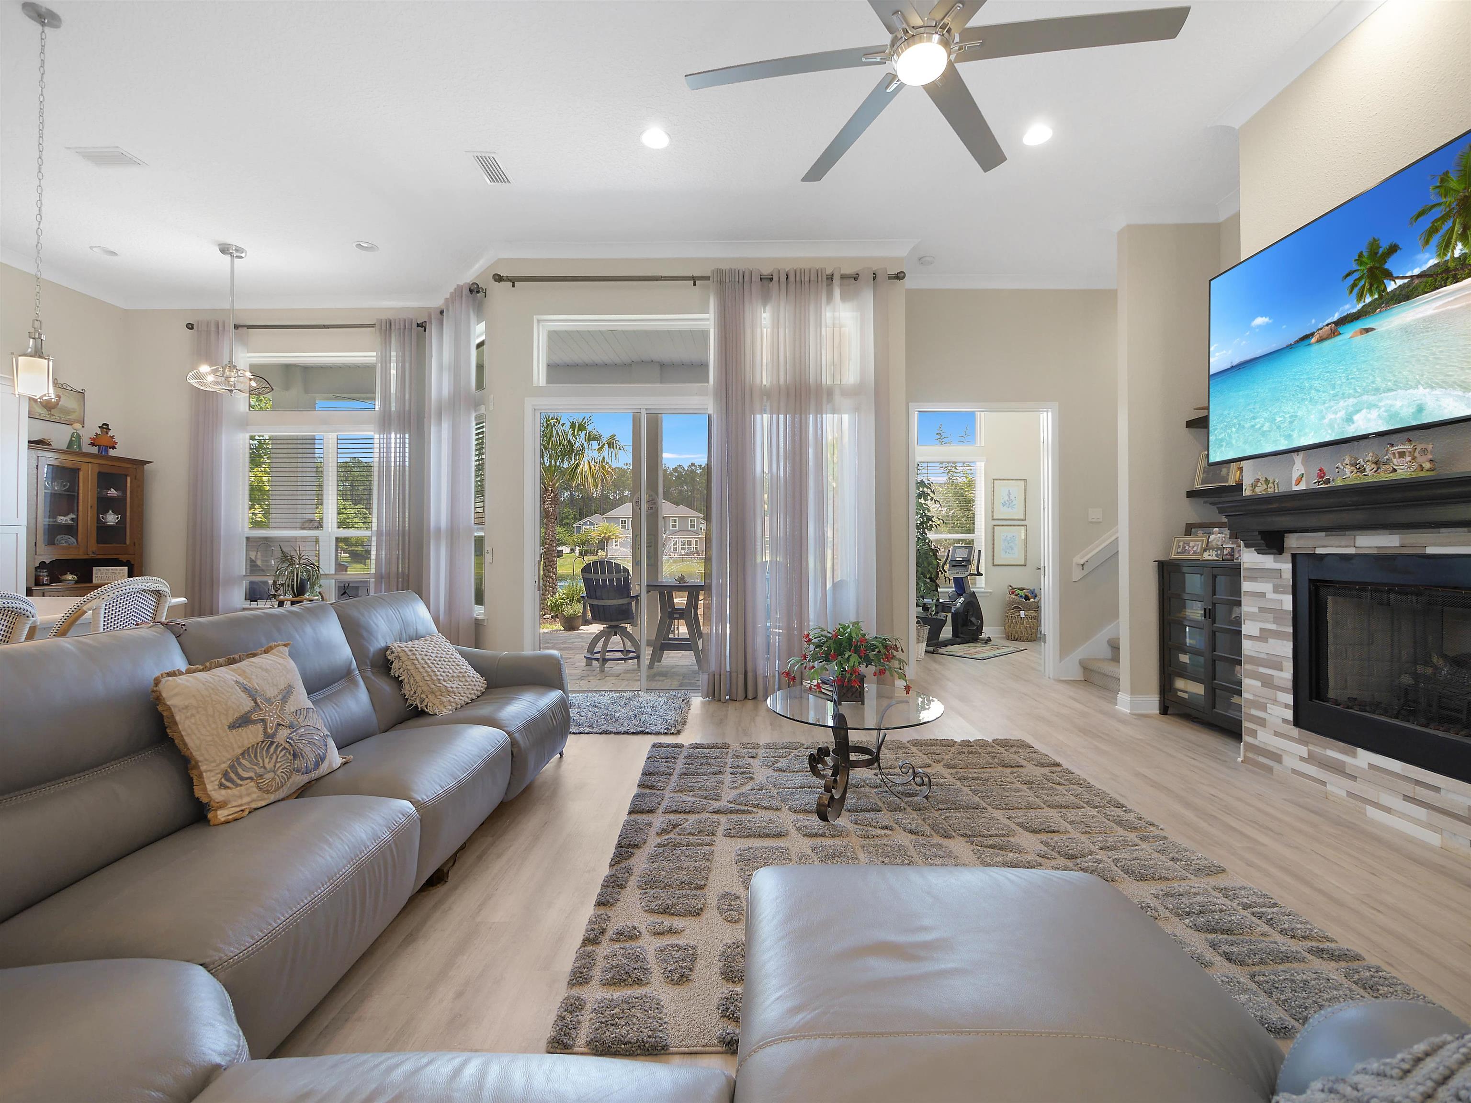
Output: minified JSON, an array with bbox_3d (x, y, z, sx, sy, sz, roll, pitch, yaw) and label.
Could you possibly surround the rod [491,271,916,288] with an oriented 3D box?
[{"bbox_3d":[-0.309,-2.197,4.816,3.351,0.100,0.130,0,0,1],"label":"rod"}]

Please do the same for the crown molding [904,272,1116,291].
[{"bbox_3d":[2.500,-2.454,5.458,1.994,0.110,0.110,0,0,1],"label":"crown molding"}]

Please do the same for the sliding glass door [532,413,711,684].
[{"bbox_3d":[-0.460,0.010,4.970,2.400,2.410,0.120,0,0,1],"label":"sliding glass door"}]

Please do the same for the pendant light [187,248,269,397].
[{"bbox_3d":[-4.220,-1.915,4.980,0.560,1.230,0.560,0,0,1],"label":"pendant light"}]

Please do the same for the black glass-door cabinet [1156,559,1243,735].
[{"bbox_3d":[3.380,0.637,3.970,0.400,1.146,0.910,0,0,1],"label":"black glass-door cabinet"}]

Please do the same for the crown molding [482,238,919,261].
[{"bbox_3d":[-0.265,-2.480,4.880,3.500,0.110,0.110,0,0,1],"label":"crown molding"}]

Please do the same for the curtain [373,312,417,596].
[{"bbox_3d":[-3.320,-0.550,5.820,0.470,3.480,0.130,0,0,1],"label":"curtain"}]

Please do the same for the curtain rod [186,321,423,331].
[{"bbox_3d":[-4.179,-2.186,5.809,2.365,0.090,0.130,0,0,1],"label":"curtain rod"}]

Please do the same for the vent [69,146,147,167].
[{"bbox_3d":[-3.981,-2.502,3.776,0.345,0.020,0.195,0,0,1],"label":"vent"}]

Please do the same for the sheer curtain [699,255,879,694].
[{"bbox_3d":[0.473,-0.557,4.769,1.455,3.446,0.170,0,0,1],"label":"sheer curtain"}]

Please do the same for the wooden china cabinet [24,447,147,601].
[{"bbox_3d":[-5.841,0.168,5.222,0.480,2.036,1.049,0,0,1],"label":"wooden china cabinet"}]

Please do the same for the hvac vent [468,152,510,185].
[{"bbox_3d":[-1.599,-2.504,3.892,0.195,0.020,0.340,0,0,1],"label":"hvac vent"}]

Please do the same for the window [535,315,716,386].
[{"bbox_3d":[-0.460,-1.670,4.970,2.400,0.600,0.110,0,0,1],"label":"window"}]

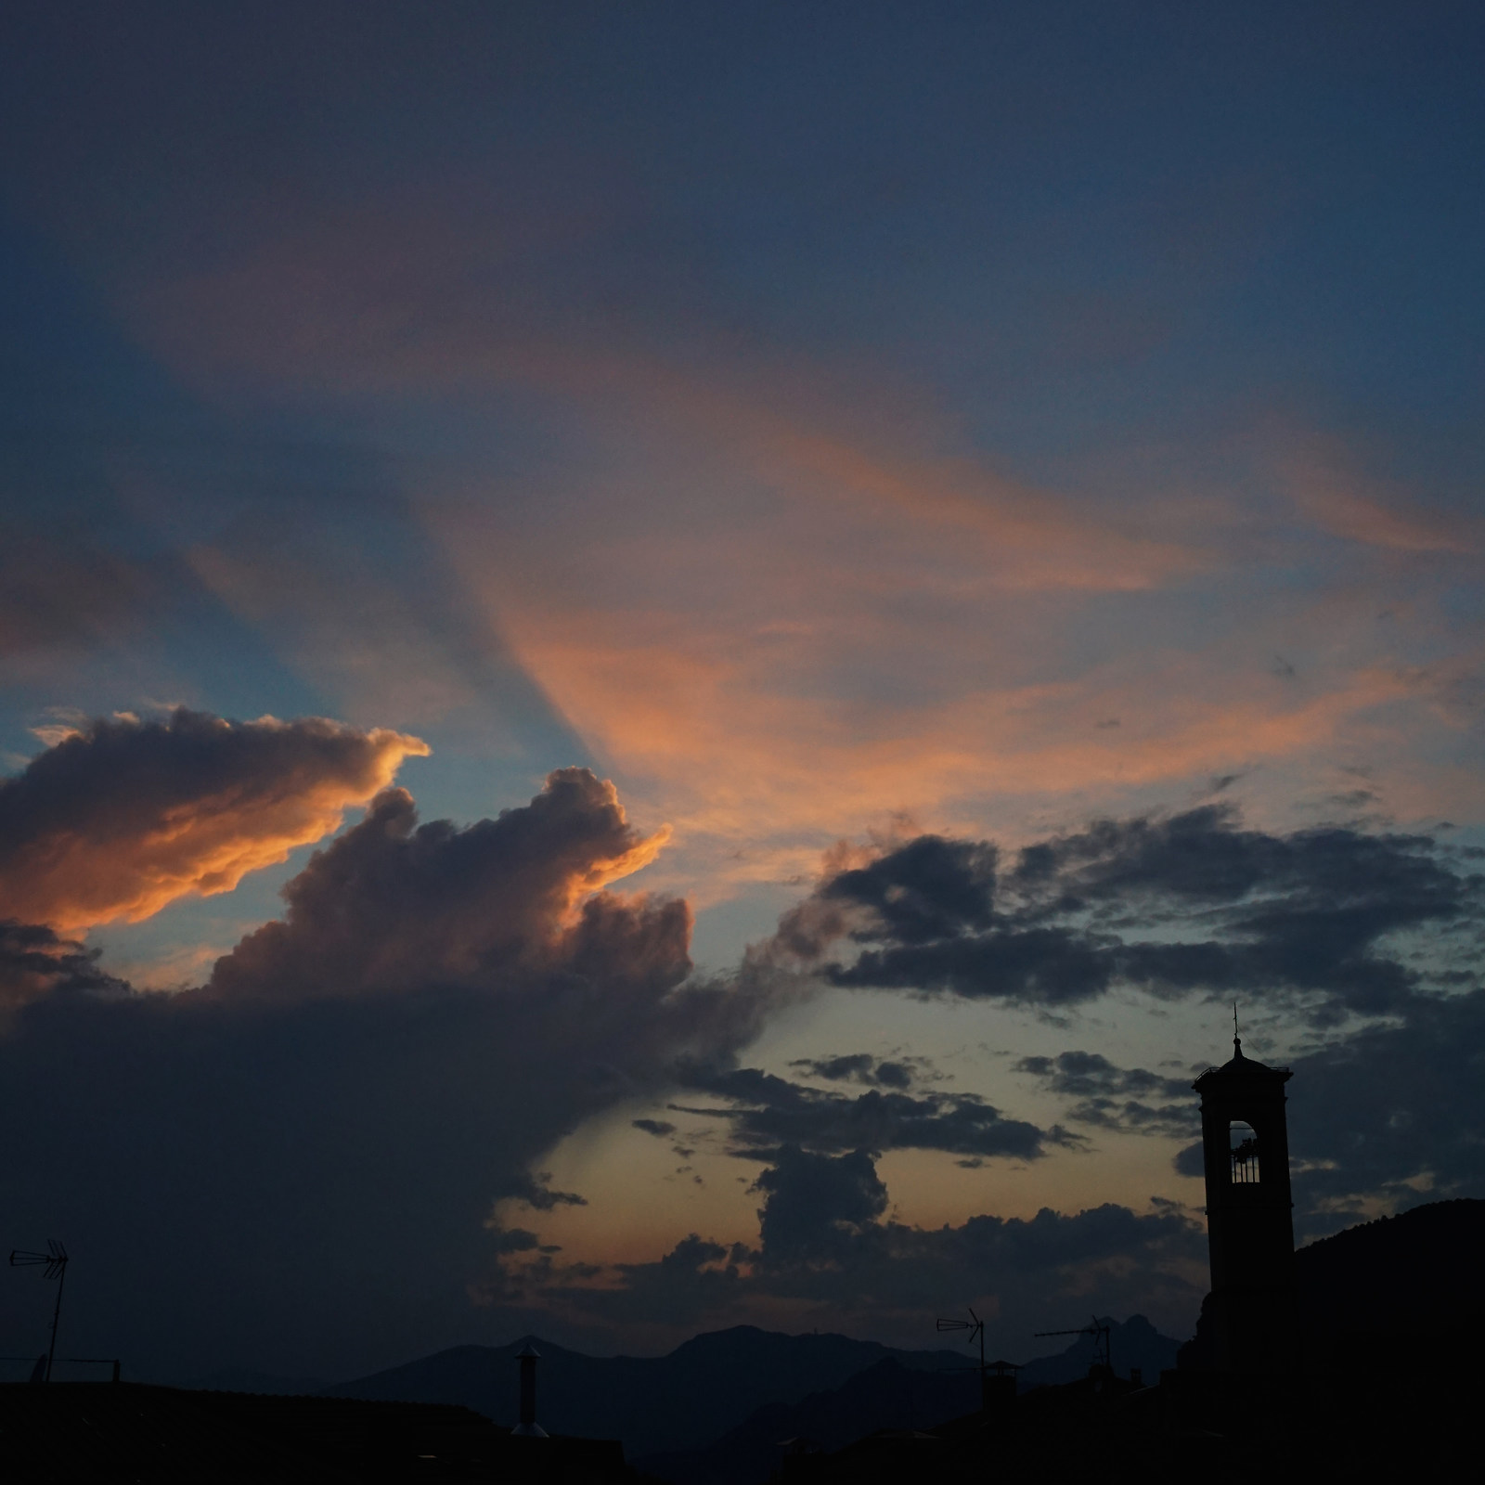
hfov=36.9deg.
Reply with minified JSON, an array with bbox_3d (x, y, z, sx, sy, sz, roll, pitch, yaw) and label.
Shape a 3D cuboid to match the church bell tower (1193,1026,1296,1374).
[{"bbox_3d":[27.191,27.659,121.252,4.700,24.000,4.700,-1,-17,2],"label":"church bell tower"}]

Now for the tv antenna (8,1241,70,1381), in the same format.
[{"bbox_3d":[-11.999,9.723,38.000,0.900,2.362,0.500,-4,-17,12],"label":"tv antenna"}]

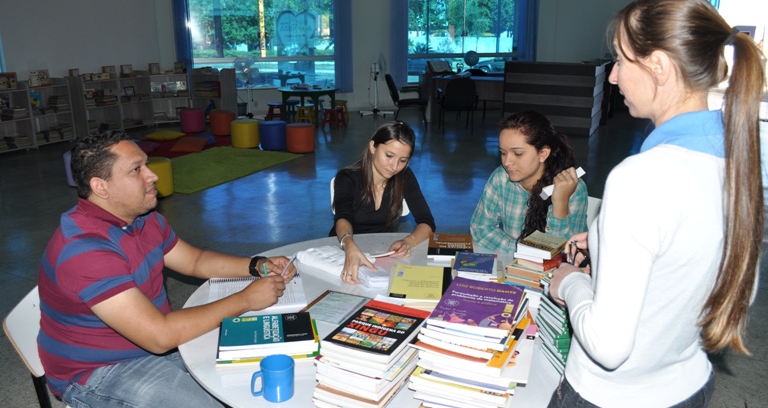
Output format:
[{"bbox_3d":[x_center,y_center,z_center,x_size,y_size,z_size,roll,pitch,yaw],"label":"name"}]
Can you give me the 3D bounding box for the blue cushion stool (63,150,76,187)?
[{"bbox_3d":[-3.100,-0.365,5.968,0.360,0.350,0.360,0,16,0],"label":"blue cushion stool"}]

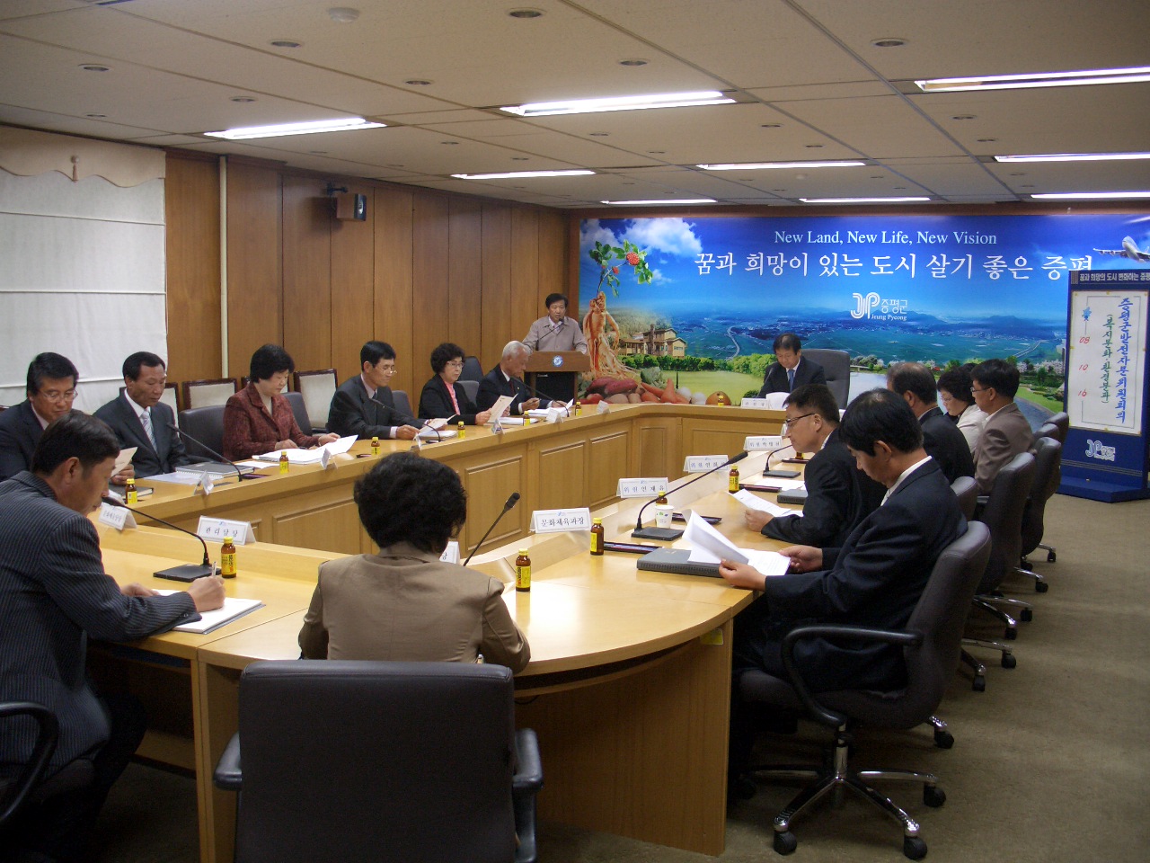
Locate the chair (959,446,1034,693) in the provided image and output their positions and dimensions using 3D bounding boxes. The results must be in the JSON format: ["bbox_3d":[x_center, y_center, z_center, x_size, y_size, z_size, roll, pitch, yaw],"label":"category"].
[{"bbox_3d":[1.598,0.548,4.767,0.680,0.980,0.620,6,9,33],"label":"chair"}]

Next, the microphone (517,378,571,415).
[{"bbox_3d":[-0.207,-0.234,7.593,0.420,0.290,0.140,5,8,27],"label":"microphone"}]

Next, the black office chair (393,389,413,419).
[{"bbox_3d":[-1.095,0.220,6.891,0.680,0.970,0.620,6,9,33],"label":"black office chair"}]

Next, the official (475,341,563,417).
[{"bbox_3d":[-0.419,-0.054,8.100,0.800,1.250,0.540,5,8,30],"label":"official"}]

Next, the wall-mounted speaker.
[{"bbox_3d":[-1.886,-1.891,9.261,0.190,0.220,0.190,6,8,9],"label":"wall-mounted speaker"}]

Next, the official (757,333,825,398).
[{"bbox_3d":[1.675,-0.122,8.682,0.560,1.320,0.780,5,8,29],"label":"official"}]

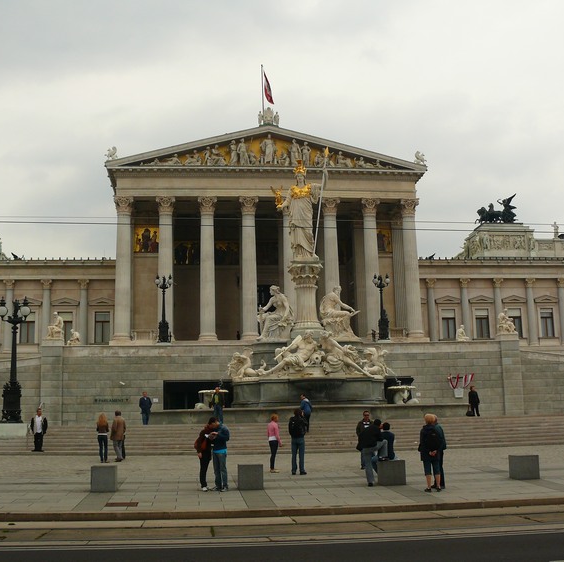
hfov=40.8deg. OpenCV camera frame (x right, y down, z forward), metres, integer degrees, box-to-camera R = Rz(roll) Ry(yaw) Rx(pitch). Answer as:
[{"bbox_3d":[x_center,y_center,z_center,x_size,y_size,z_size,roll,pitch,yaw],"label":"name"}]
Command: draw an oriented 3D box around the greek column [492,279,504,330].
[{"bbox_3d":[20.603,2.977,71.524,0.950,6.500,0.950,0,-10,-6],"label":"greek column"}]

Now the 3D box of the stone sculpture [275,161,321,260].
[{"bbox_3d":[0.923,-3.829,41.176,2.600,5.550,1.800,0,-10,-6],"label":"stone sculpture"}]

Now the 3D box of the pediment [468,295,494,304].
[{"bbox_3d":[19.971,1.827,75.699,2.620,0.820,0.500,0,-10,-5],"label":"pediment"}]

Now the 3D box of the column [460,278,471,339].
[{"bbox_3d":[17.369,2.994,71.134,0.950,6.500,0.950,0,-10,-6],"label":"column"}]

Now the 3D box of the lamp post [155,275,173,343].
[{"bbox_3d":[-9.501,2.212,61.349,1.400,5.617,1.400,0,-10,-6],"label":"lamp post"}]

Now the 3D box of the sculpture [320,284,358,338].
[{"bbox_3d":[3.009,1.663,39.394,2.063,2.826,1.450,-1,-10,0],"label":"sculpture"}]

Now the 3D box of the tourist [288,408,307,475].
[{"bbox_3d":[0.430,4.451,21.054,0.550,1.790,0.420,-3,-10,12],"label":"tourist"}]

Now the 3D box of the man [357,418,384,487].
[{"bbox_3d":[2.126,4.114,18.211,0.580,1.600,0.520,7,-13,-40],"label":"man"}]

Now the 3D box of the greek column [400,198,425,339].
[{"bbox_3d":[12.102,-1.225,69.902,1.620,13.101,1.620,0,-9,-6],"label":"greek column"}]

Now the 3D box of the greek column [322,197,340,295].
[{"bbox_3d":[4.536,-1.206,68.276,1.600,13.142,1.600,0,-10,-5],"label":"greek column"}]

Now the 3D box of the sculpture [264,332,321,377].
[{"bbox_3d":[0.482,3.720,38.496,2.999,2.305,1.800,-3,-10,10],"label":"sculpture"}]

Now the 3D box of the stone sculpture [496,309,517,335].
[{"bbox_3d":[15.101,2.724,50.995,1.450,1.750,1.050,0,-10,-6],"label":"stone sculpture"}]

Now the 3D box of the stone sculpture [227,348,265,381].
[{"bbox_3d":[-1.844,4.459,40.754,1.900,1.714,1.300,2,-10,-19],"label":"stone sculpture"}]

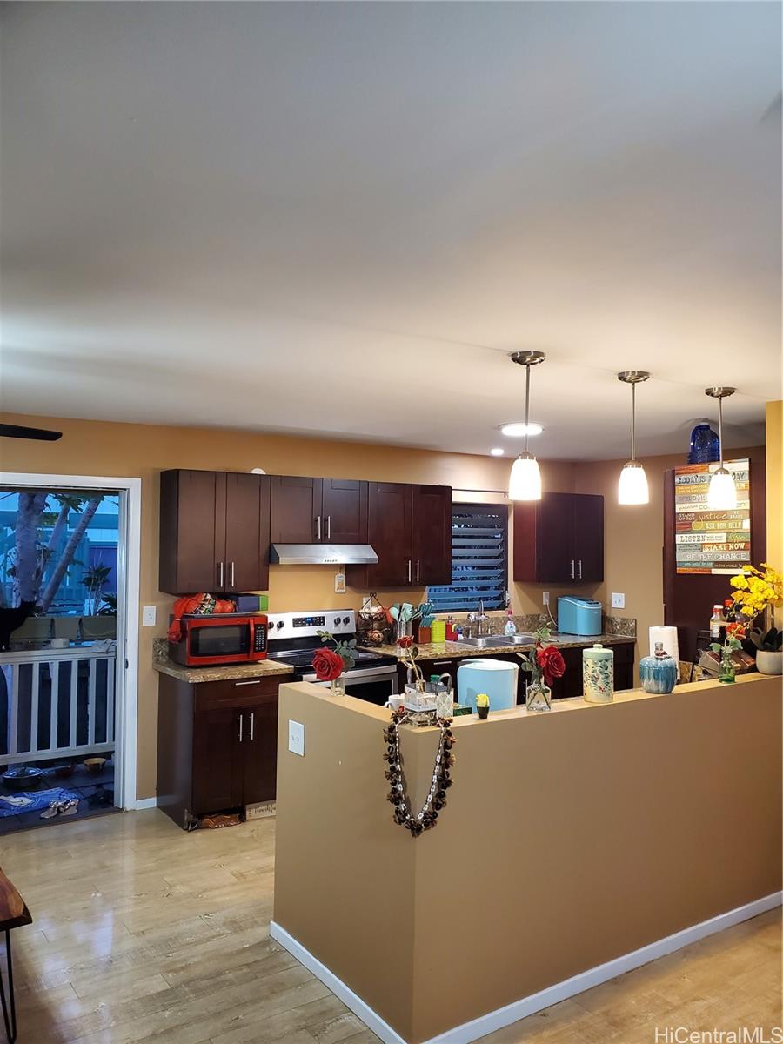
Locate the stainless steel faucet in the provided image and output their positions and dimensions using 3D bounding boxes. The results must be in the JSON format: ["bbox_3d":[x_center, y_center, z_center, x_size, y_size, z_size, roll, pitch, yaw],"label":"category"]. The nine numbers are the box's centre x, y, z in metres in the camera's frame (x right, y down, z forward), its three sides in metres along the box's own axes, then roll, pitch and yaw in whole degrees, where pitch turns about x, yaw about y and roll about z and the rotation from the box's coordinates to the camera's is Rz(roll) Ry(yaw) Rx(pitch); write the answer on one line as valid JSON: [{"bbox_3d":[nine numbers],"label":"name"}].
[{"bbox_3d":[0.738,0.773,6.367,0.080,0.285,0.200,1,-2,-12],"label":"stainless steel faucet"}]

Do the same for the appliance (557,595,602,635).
[{"bbox_3d":[1.659,0.828,6.914,0.240,0.322,0.315,2,-2,-34],"label":"appliance"}]

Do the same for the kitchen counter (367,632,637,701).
[{"bbox_3d":[0.873,1.402,6.194,2.465,0.890,0.649,2,-3,-35],"label":"kitchen counter"}]

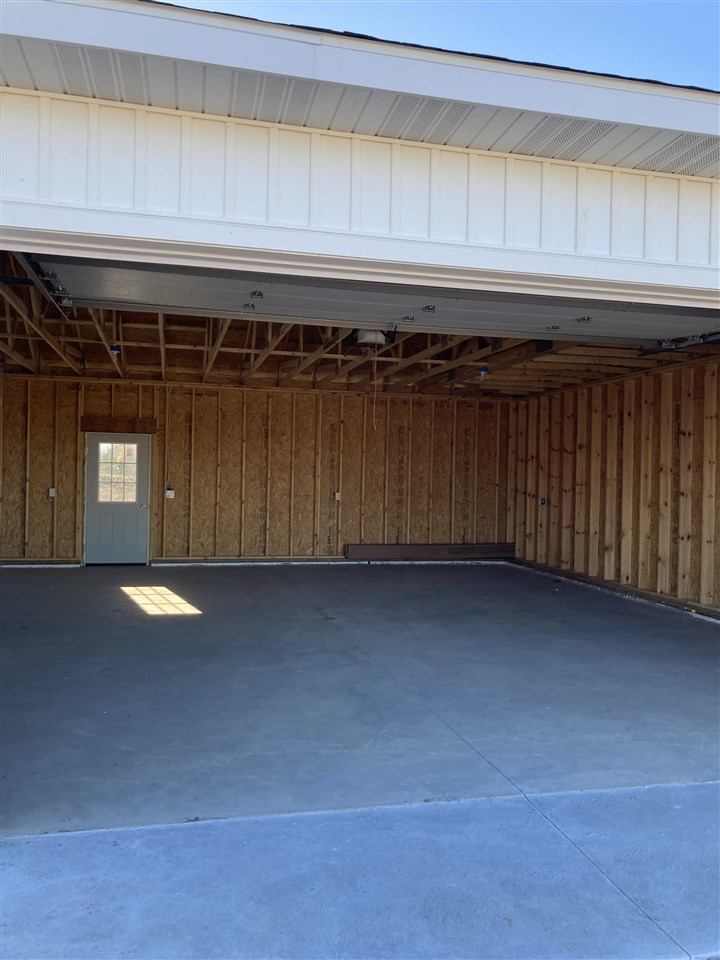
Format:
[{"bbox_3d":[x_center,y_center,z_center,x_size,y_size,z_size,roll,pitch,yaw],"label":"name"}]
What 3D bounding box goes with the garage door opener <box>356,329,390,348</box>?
[{"bbox_3d":[0.088,-1.294,6.865,0.278,0.198,0.357,1,0,-13],"label":"garage door opener"}]

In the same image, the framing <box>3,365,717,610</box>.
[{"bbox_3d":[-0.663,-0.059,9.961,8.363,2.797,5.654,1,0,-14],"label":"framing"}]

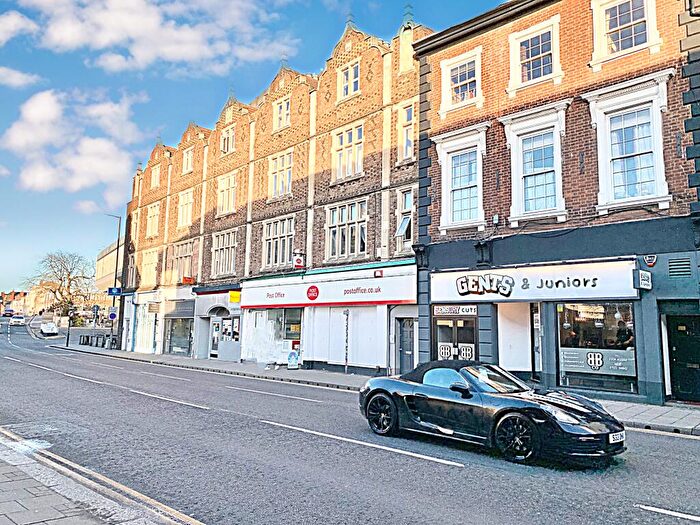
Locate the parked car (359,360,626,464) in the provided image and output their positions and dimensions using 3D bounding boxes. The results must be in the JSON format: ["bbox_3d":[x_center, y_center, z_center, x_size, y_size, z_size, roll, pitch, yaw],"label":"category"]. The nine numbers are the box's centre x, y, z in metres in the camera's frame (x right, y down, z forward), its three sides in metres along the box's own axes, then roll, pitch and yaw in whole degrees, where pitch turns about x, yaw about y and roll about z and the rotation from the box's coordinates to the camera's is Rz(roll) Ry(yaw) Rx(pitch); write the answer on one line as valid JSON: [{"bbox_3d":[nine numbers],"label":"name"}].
[{"bbox_3d":[2.045,2.305,8.770,1.840,1.280,4.380,9,-11,-44],"label":"parked car"}]

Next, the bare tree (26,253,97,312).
[{"bbox_3d":[-46.329,3.435,84.000,10.000,10.400,10.000,-6,-11,43],"label":"bare tree"}]

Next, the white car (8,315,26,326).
[{"bbox_3d":[-46.135,8.108,73.000,1.800,1.460,4.300,6,-9,-32],"label":"white car"}]

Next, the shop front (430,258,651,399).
[{"bbox_3d":[5.423,1.994,16.098,6.900,3.810,0.700,-6,-11,43],"label":"shop front"}]

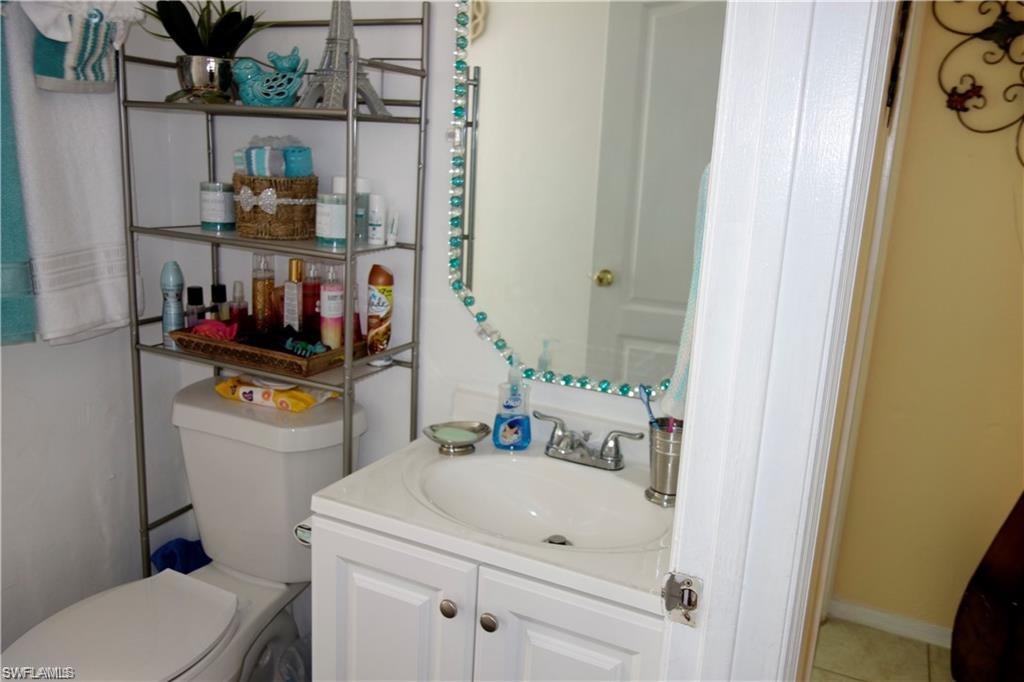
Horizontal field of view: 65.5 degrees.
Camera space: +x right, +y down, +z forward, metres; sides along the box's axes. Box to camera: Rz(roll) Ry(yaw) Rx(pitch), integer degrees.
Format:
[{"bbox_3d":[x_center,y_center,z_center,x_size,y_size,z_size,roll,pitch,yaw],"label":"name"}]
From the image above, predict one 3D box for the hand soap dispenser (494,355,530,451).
[{"bbox_3d":[0.004,0.119,1.538,0.073,0.176,0.050,6,13,12],"label":"hand soap dispenser"}]

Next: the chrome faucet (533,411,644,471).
[{"bbox_3d":[0.119,0.194,1.456,0.218,0.080,0.140,9,14,24],"label":"chrome faucet"}]

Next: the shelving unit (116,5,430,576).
[{"bbox_3d":[-0.518,0.112,1.752,0.582,1.638,0.260,9,14,24],"label":"shelving unit"}]

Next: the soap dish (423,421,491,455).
[{"bbox_3d":[-0.106,0.188,1.517,0.130,0.038,0.110,5,13,6],"label":"soap dish"}]

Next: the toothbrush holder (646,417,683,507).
[{"bbox_3d":[0.268,0.204,1.335,0.082,0.131,0.082,9,14,24],"label":"toothbrush holder"}]

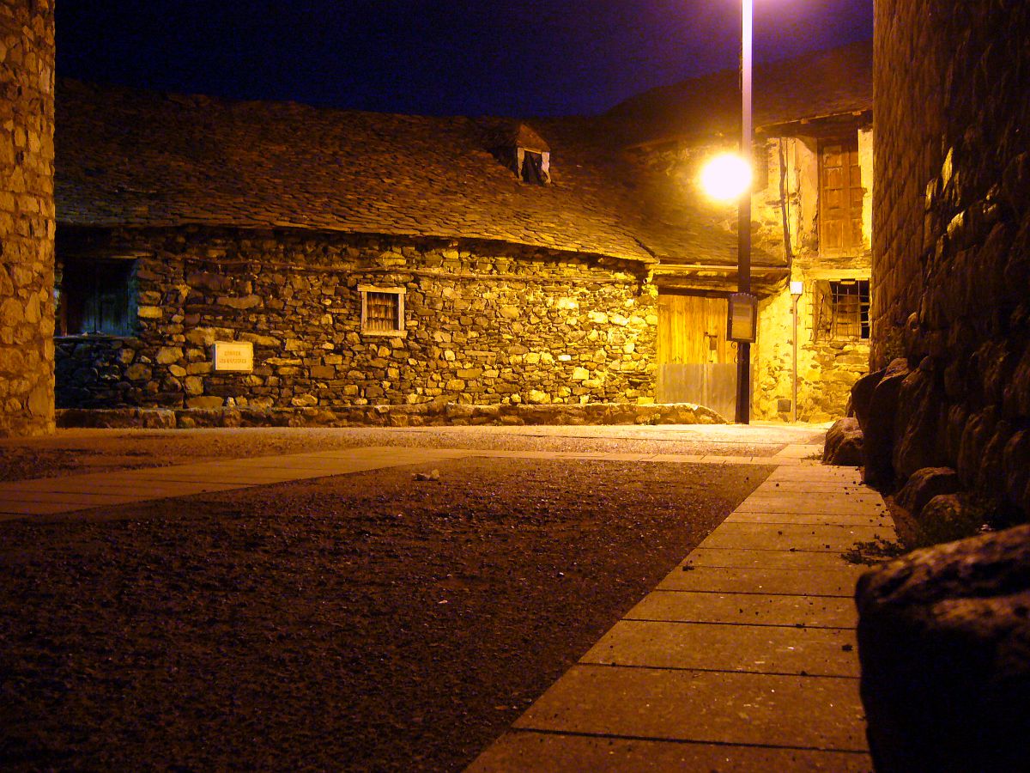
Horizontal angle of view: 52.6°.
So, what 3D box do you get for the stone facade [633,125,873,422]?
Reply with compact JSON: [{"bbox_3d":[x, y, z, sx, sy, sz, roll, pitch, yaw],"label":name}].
[{"bbox_3d":[3.850,-1.800,16.900,4.000,4.700,0.900,0,0,7],"label":"stone facade"}]

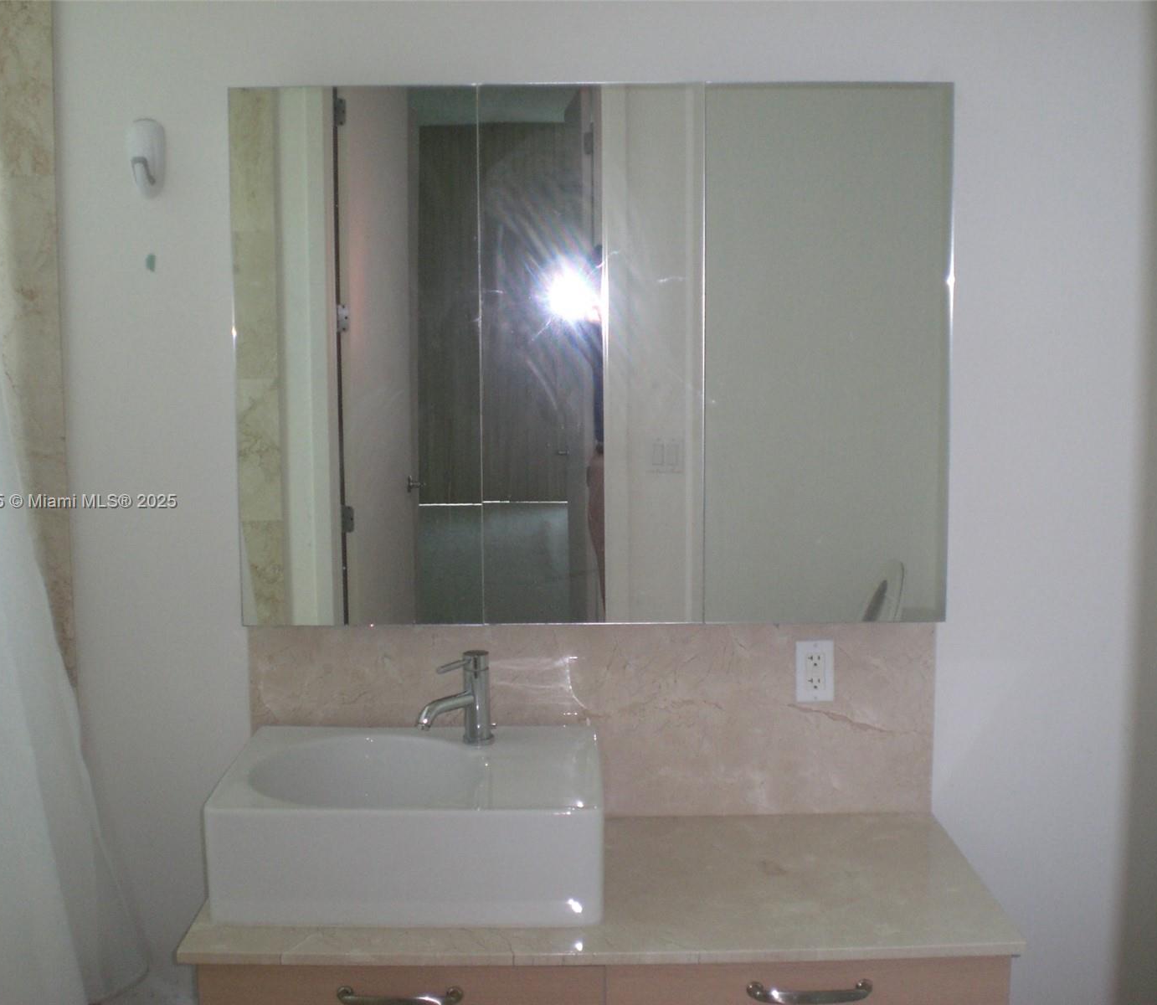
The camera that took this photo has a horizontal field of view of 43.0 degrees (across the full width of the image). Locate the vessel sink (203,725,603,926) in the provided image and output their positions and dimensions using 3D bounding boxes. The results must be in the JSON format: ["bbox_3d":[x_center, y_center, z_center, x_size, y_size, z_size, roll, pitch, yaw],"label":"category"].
[{"bbox_3d":[-0.264,0.522,2.436,0.595,0.186,0.434,0,8,-1],"label":"vessel sink"}]

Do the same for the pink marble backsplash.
[{"bbox_3d":[0.029,0.394,2.693,1.247,0.368,0.020,0,8,-1],"label":"pink marble backsplash"}]

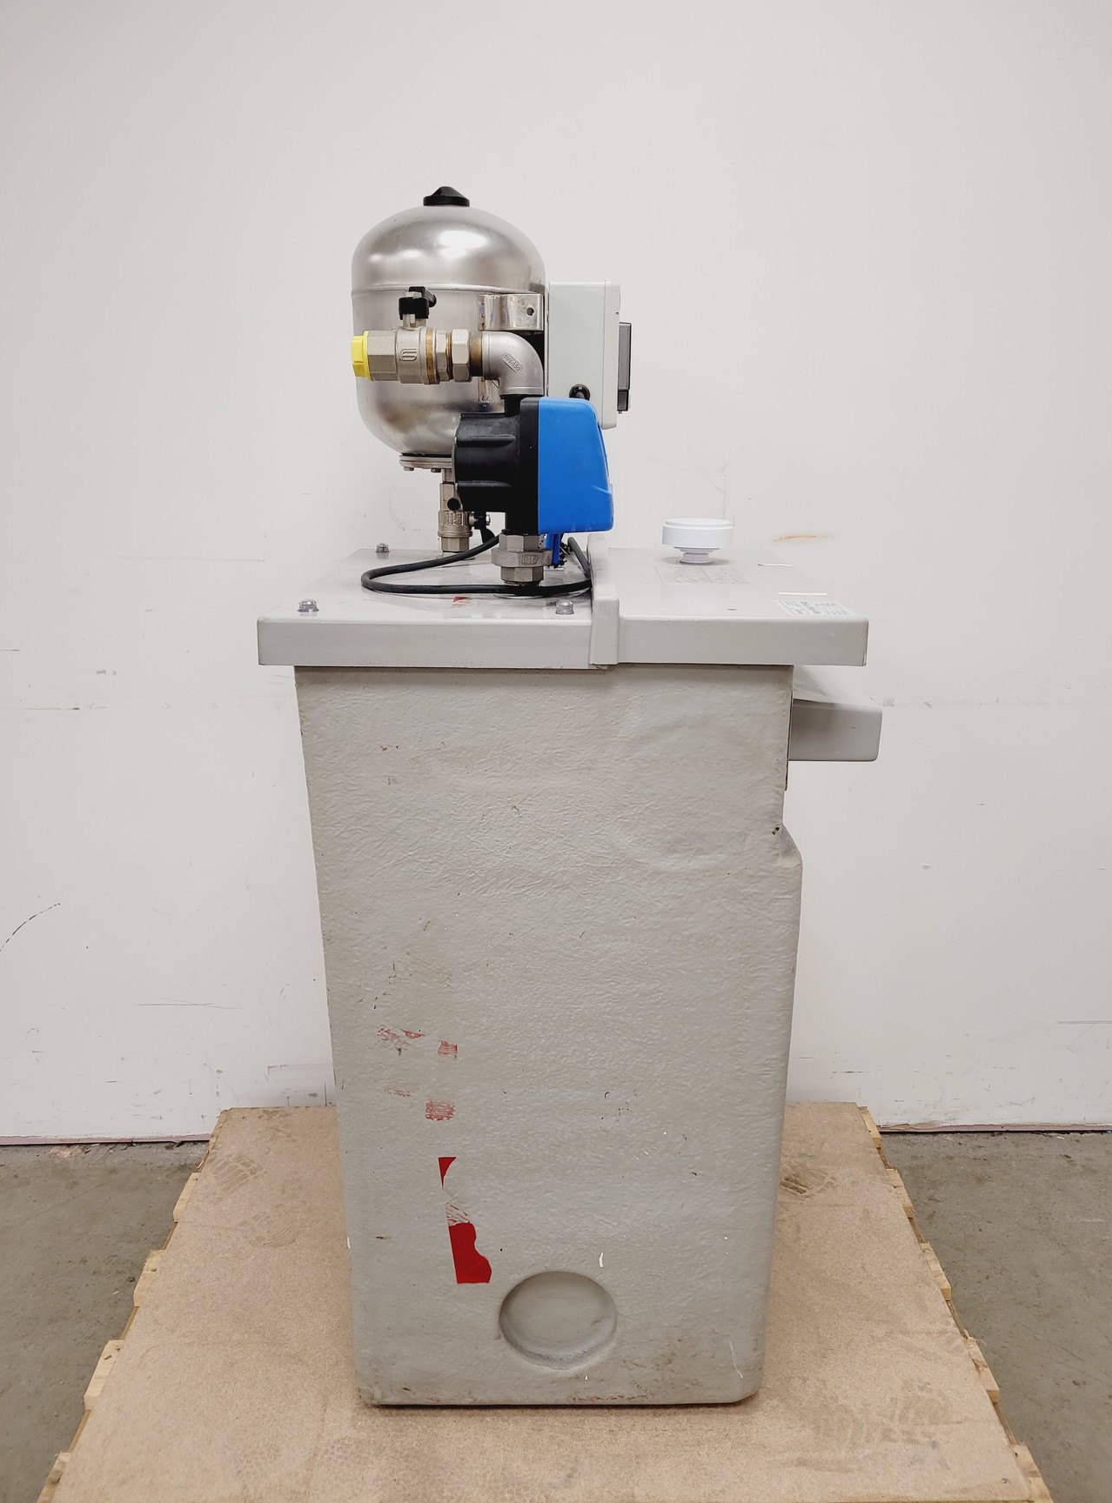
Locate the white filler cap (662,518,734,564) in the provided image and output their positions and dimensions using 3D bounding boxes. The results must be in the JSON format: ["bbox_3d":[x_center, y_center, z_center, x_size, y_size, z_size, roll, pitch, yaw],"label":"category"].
[{"bbox_3d":[0.182,-0.268,1.445,0.090,0.052,0.090,0,17,0],"label":"white filler cap"}]

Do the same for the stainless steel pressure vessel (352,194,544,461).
[{"bbox_3d":[-0.133,-0.528,1.406,0.239,0.319,0.239,0,17,0],"label":"stainless steel pressure vessel"}]

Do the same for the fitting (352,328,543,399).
[{"bbox_3d":[-0.114,-0.404,1.177,0.199,0.074,0.059,0,17,0],"label":"fitting"}]

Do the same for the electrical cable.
[{"bbox_3d":[-0.088,-0.221,1.314,0.265,0.041,0.268,0,17,0],"label":"electrical cable"}]

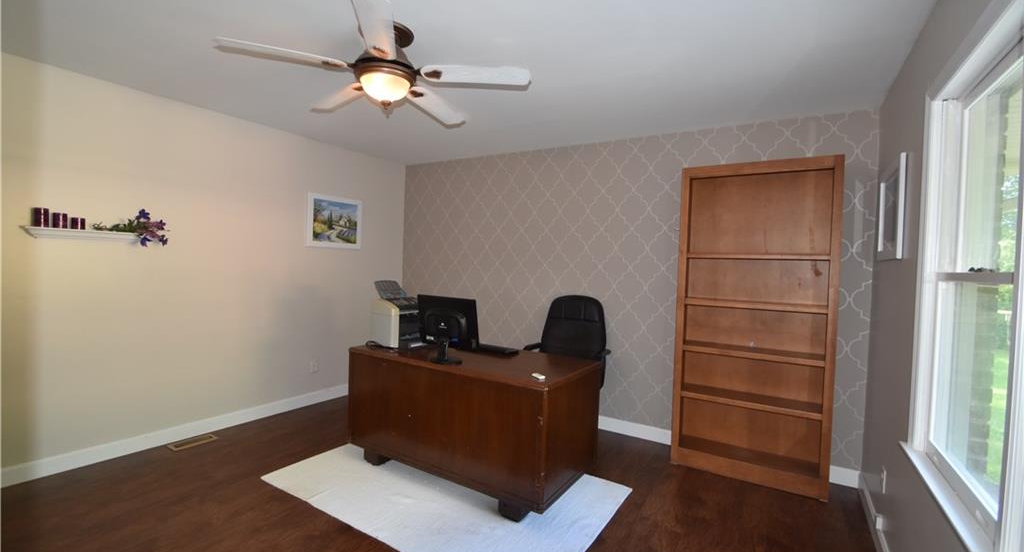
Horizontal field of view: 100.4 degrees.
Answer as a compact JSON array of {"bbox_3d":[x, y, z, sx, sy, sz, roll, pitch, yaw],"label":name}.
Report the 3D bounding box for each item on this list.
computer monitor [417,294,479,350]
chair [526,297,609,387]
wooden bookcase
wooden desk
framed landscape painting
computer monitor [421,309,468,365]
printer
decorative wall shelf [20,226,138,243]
[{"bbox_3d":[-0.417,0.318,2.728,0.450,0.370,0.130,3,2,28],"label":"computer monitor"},{"bbox_3d":[0.376,0.746,3.342,0.630,1.135,0.660,3,2,32],"label":"chair"},{"bbox_3d":[1.655,0.312,2.950,0.915,2.113,0.288,3,2,32],"label":"wooden bookcase"},{"bbox_3d":[-0.267,0.921,2.928,1.508,0.762,0.820,3,2,31],"label":"wooden desk"},{"bbox_3d":[-1.714,-0.518,4.168,0.026,0.500,0.590,3,2,32],"label":"framed landscape painting"},{"bbox_3d":[-0.407,0.345,2.662,0.410,0.390,0.190,3,2,28],"label":"computer monitor"},{"bbox_3d":[-0.826,0.285,3.261,0.420,0.450,0.370,3,2,32],"label":"printer"},{"bbox_3d":[-2.638,-0.256,2.644,0.100,0.065,0.540,3,2,32],"label":"decorative wall shelf"}]

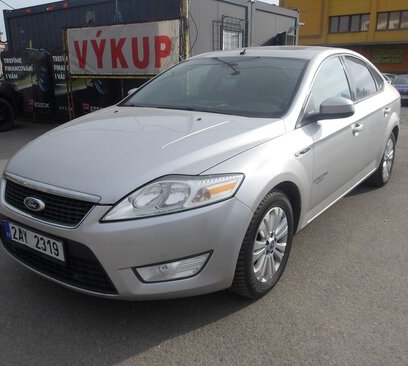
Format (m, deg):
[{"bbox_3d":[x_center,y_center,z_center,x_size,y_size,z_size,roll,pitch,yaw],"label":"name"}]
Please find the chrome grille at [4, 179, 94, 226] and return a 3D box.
[{"bbox_3d":[-0.823,0.097,1.908,0.820,0.160,0.120,11,19,36],"label":"chrome grille"}]

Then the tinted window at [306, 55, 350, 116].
[{"bbox_3d":[0.879,-0.722,2.734,0.070,0.434,1.101,-20,0,40],"label":"tinted window"}]

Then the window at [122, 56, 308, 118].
[{"bbox_3d":[0.025,-0.750,2.851,1.470,0.160,1.030,11,44,36],"label":"window"}]

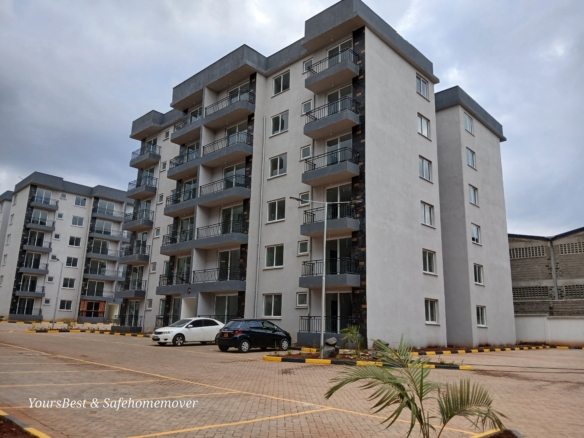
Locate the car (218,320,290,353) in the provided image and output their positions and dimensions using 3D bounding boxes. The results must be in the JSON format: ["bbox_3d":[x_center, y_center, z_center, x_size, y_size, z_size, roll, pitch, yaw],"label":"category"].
[{"bbox_3d":[-1.705,5.679,21.479,1.695,1.500,3.900,-11,-18,44],"label":"car"}]

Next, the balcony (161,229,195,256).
[{"bbox_3d":[-7.908,1.741,32.064,4.553,1.300,1.040,-11,-18,43],"label":"balcony"}]

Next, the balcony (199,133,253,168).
[{"bbox_3d":[-4.549,-4.719,30.421,4.324,1.300,1.040,-11,-18,43],"label":"balcony"}]

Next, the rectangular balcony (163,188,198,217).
[{"bbox_3d":[-7.825,-1.178,32.752,4.553,1.300,1.040,-11,-18,43],"label":"rectangular balcony"}]

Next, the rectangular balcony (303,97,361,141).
[{"bbox_3d":[2.241,-5.741,25.126,3.185,1.362,1.080,-11,-18,42],"label":"rectangular balcony"}]

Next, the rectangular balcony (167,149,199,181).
[{"bbox_3d":[-7.740,-4.135,33.369,4.650,1.414,0.980,-10,-17,43],"label":"rectangular balcony"}]

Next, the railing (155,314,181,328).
[{"bbox_3d":[-8.404,7.348,30.879,3.254,0.900,0.810,-11,-18,42],"label":"railing"}]

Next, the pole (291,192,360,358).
[{"bbox_3d":[1.299,2.185,16.865,2.963,6.112,0.300,3,-13,-6],"label":"pole"}]

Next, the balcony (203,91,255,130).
[{"bbox_3d":[-4.467,-7.638,31.109,4.324,1.300,1.040,-11,-18,43],"label":"balcony"}]

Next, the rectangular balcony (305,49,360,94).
[{"bbox_3d":[2.333,-8.658,25.824,3.185,1.362,1.080,-11,-18,42],"label":"rectangular balcony"}]

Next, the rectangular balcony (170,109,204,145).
[{"bbox_3d":[-7.587,-7.009,34.043,4.394,1.377,1.110,-11,-18,42],"label":"rectangular balcony"}]

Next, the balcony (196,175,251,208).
[{"bbox_3d":[-4.582,-1.791,29.670,4.327,1.414,0.980,-10,-17,43],"label":"balcony"}]

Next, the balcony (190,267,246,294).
[{"bbox_3d":[-4.757,4.062,28.362,4.327,1.414,0.980,-10,-17,43],"label":"balcony"}]

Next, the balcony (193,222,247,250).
[{"bbox_3d":[-4.670,1.135,29.016,4.327,1.414,0.980,-10,-17,43],"label":"balcony"}]

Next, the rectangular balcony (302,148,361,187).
[{"bbox_3d":[2.149,-2.825,24.427,3.185,1.362,1.080,-11,-18,42],"label":"rectangular balcony"}]

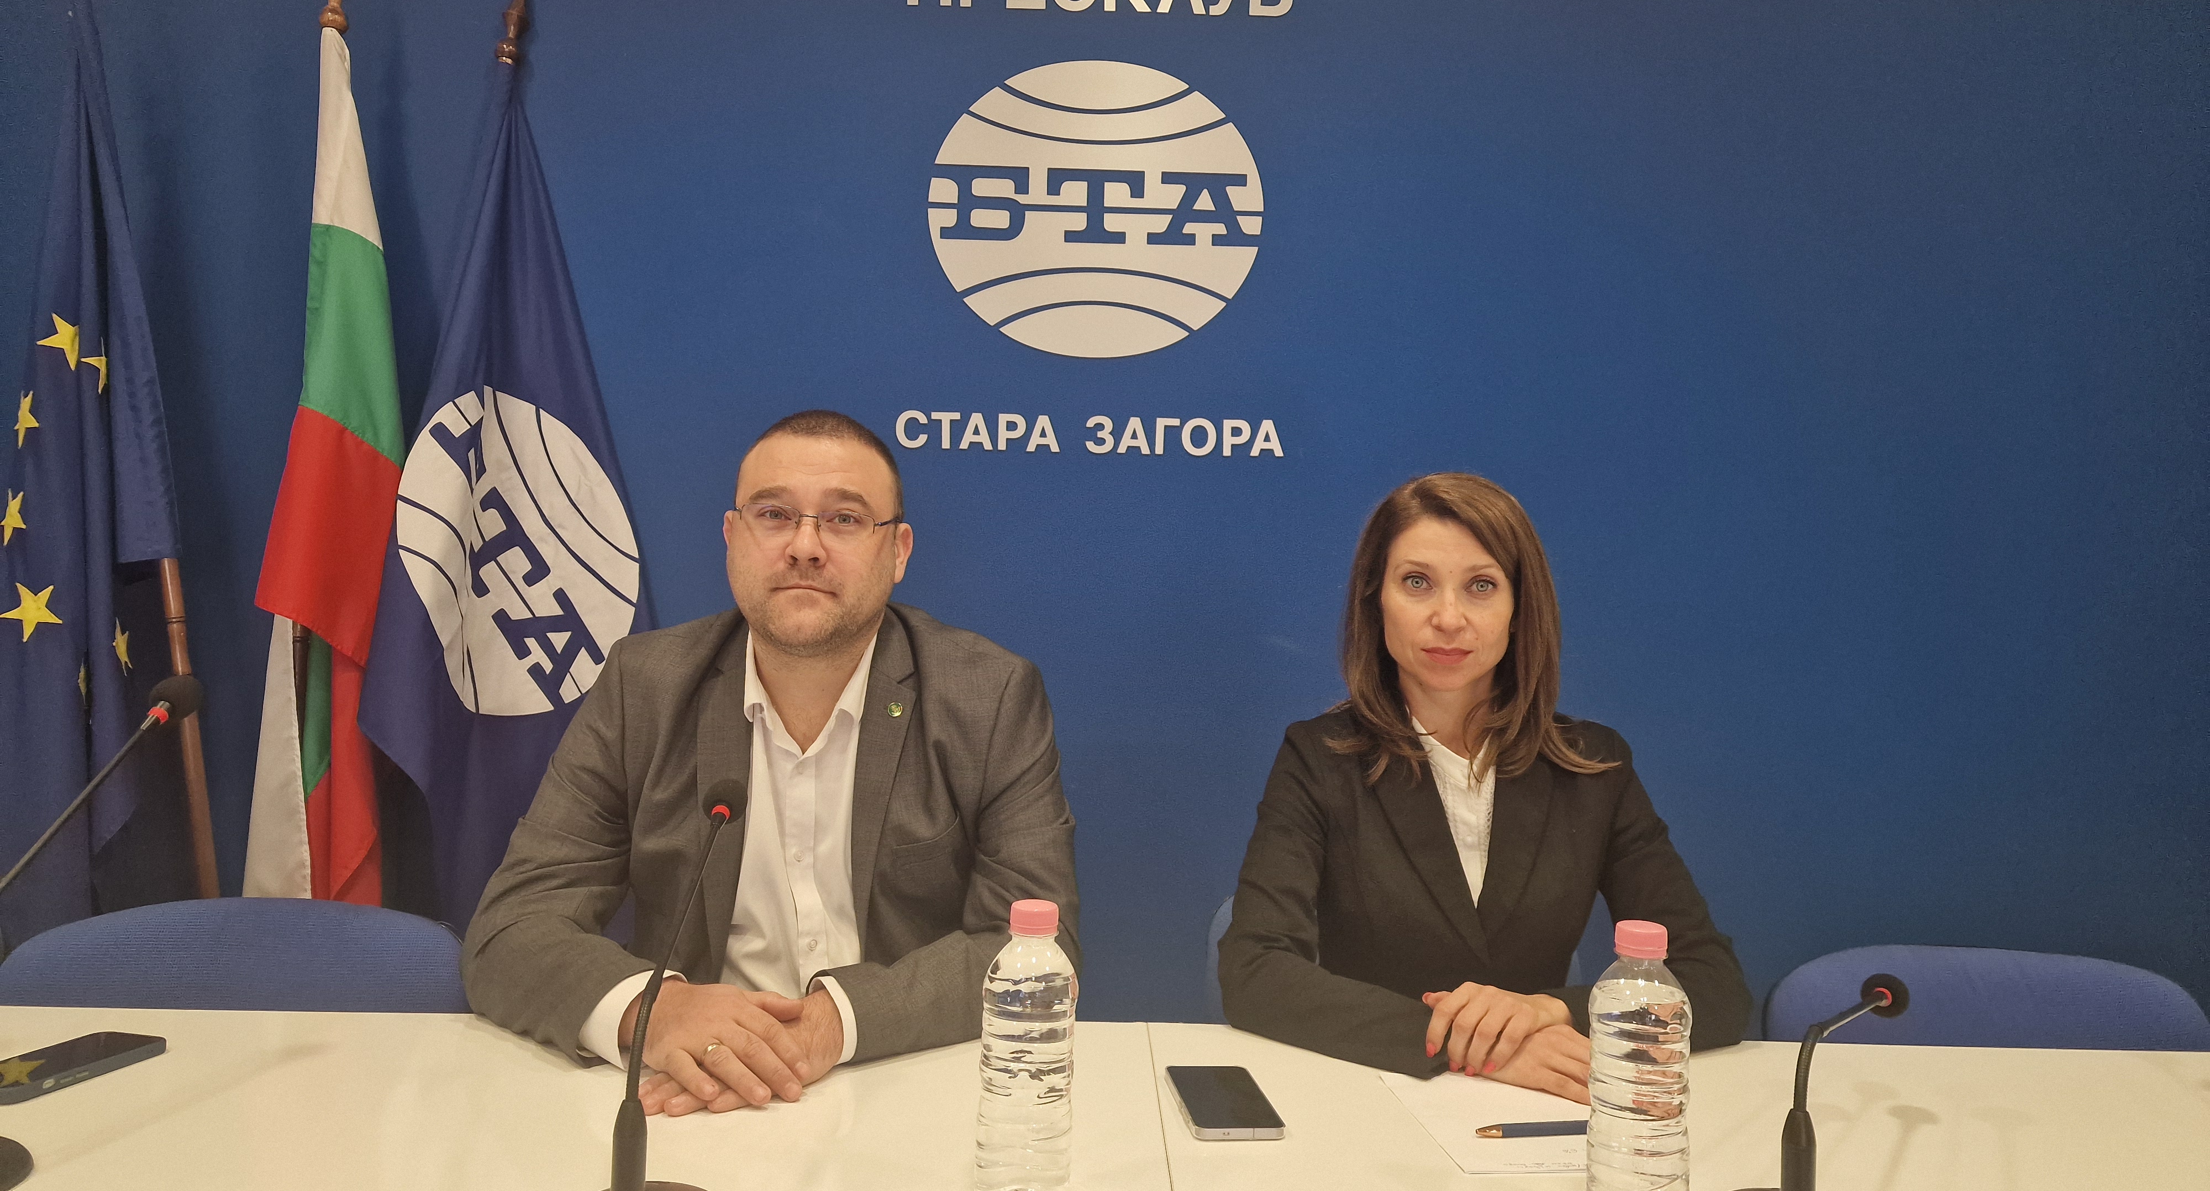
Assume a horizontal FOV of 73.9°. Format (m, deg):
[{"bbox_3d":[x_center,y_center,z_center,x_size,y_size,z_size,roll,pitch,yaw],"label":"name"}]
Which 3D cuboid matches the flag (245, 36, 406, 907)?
[{"bbox_3d":[-1.200,-0.145,2.270,0.260,1.420,0.190,1,0,-11],"label":"flag"}]

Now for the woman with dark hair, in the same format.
[{"bbox_3d":[0.367,0.523,1.490,0.520,1.290,0.660,1,0,5],"label":"woman with dark hair"}]

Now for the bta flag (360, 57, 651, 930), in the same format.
[{"bbox_3d":[-0.950,-0.140,2.380,0.500,1.450,0.190,1,0,-11],"label":"bta flag"}]

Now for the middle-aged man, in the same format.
[{"bbox_3d":[-0.323,0.486,1.460,0.600,1.330,0.680,1,0,-2],"label":"middle-aged man"}]

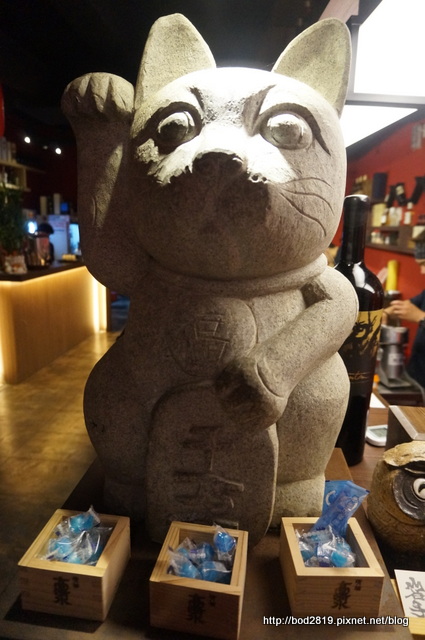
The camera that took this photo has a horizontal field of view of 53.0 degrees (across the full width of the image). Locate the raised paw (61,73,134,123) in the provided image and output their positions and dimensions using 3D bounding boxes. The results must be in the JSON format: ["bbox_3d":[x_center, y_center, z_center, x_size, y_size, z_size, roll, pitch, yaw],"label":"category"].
[{"bbox_3d":[-0.120,-0.233,0.450,0.075,0.052,0.064,2,13,3],"label":"raised paw"}]

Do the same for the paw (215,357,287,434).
[{"bbox_3d":[0.043,0.085,0.485,0.080,0.080,0.072,3,14,6],"label":"paw"}]

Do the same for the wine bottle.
[{"bbox_3d":[0.226,0.026,0.733,0.119,0.455,0.119,6,14,17],"label":"wine bottle"}]

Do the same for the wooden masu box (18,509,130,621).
[{"bbox_3d":[-0.141,0.257,0.454,0.085,0.053,0.085,3,14,6],"label":"wooden masu box"}]

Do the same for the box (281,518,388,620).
[{"bbox_3d":[0.123,0.264,0.459,0.085,0.053,0.085,1,13,-1],"label":"box"}]

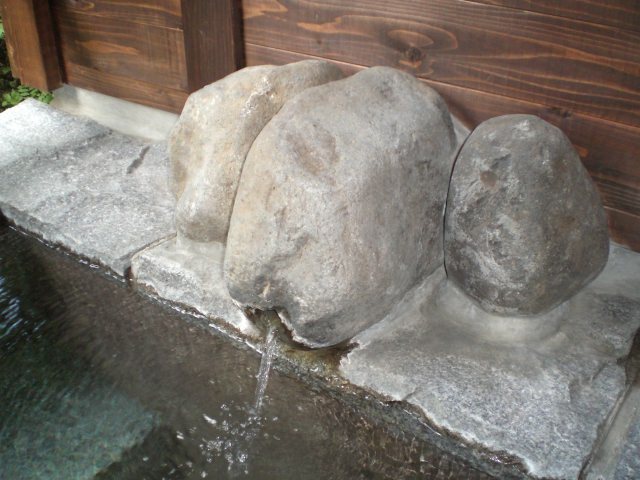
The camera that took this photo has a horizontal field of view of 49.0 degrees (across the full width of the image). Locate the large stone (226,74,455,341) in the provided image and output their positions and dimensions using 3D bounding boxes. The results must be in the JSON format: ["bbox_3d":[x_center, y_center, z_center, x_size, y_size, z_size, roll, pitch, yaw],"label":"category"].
[{"bbox_3d":[0.042,-0.083,1.157,0.312,0.372,0.420,19,34,28],"label":"large stone"}]

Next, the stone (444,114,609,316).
[{"bbox_3d":[0.329,-0.044,1.143,0.242,0.306,0.240,19,34,28],"label":"stone"}]

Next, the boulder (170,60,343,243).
[{"bbox_3d":[-0.121,-0.171,1.331,0.306,0.312,0.348,19,34,28],"label":"boulder"}]

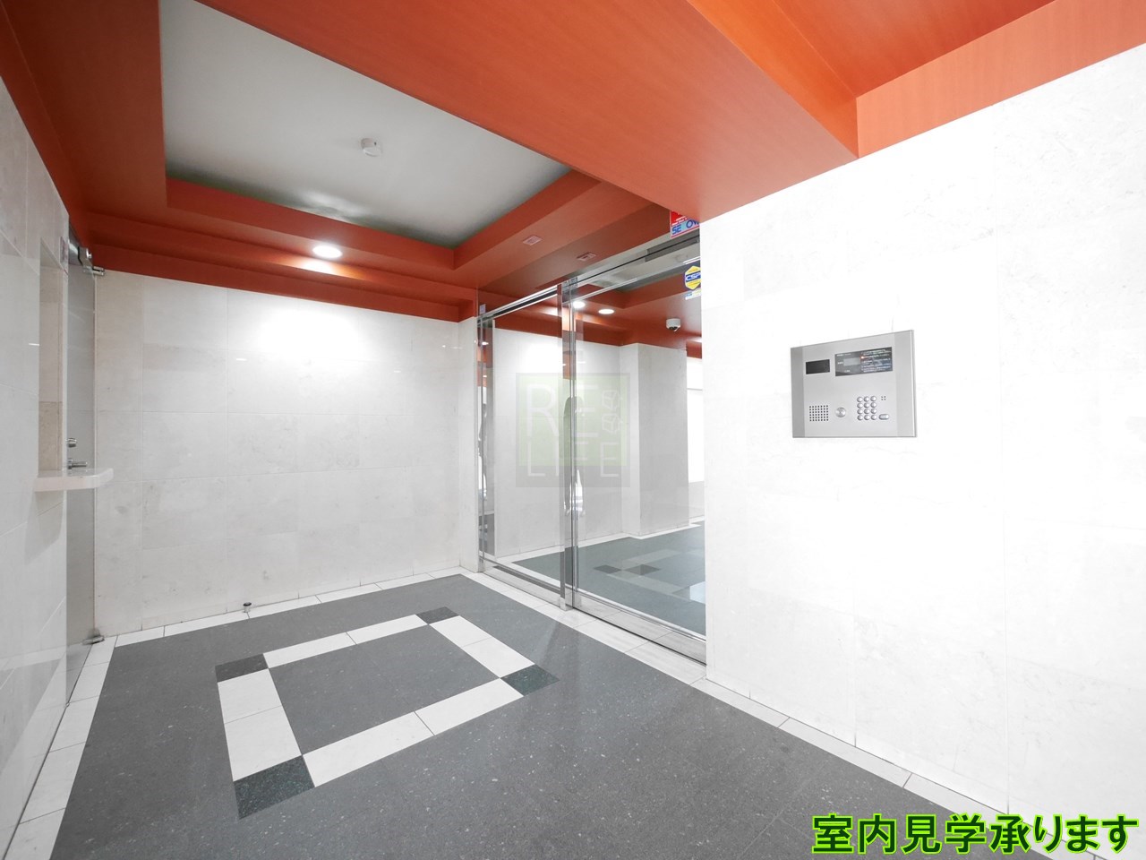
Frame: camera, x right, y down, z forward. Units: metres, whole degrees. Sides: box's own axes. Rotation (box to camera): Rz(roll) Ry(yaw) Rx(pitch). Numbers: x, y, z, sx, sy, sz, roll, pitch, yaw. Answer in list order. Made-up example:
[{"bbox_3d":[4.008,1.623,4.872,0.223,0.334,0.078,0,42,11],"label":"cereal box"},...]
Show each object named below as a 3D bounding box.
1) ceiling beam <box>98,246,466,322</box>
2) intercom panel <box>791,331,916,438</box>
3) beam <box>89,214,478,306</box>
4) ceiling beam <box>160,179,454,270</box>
[{"bbox_3d":[-1.835,-0.981,3.309,2.207,0.129,0.113,-1,0,-40],"label":"ceiling beam"},{"bbox_3d":[0.994,-0.147,1.668,0.034,0.350,0.392,0,-1,-40],"label":"intercom panel"},{"bbox_3d":[-1.743,-1.095,3.198,2.207,0.095,0.223,-1,0,-40],"label":"beam"},{"bbox_3d":[-1.506,-1.219,2.917,1.570,0.146,0.113,-1,0,-40],"label":"ceiling beam"}]

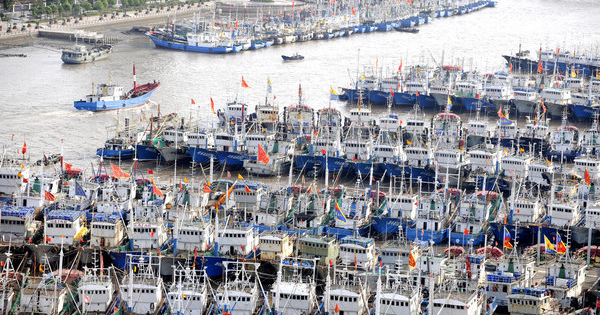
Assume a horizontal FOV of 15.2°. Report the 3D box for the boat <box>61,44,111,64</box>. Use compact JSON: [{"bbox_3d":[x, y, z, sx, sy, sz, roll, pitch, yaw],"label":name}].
[{"bbox_3d":[-67.880,-33.090,716.090,6.000,4.800,18.500,5,10,30],"label":"boat"}]

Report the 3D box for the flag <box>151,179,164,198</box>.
[{"bbox_3d":[-26.940,5.860,425.000,2.600,3.600,0.500,-2,9,-10],"label":"flag"}]

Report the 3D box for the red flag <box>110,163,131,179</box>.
[{"bbox_3d":[-34.170,2.470,428.000,3.700,3.000,0.500,-2,9,-10],"label":"red flag"}]

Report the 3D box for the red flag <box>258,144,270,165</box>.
[{"bbox_3d":[-6.790,-0.570,430.000,2.300,3.700,0.500,-2,9,-10],"label":"red flag"}]

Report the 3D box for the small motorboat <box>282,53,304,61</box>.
[{"bbox_3d":[-2.080,-32.420,720.960,6.500,2.000,2.000,-2,9,-15],"label":"small motorboat"}]

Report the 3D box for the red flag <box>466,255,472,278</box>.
[{"bbox_3d":[25.560,16.470,339.000,1.000,3.400,0.500,-2,9,-15],"label":"red flag"}]

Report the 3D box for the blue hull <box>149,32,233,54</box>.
[{"bbox_3d":[-36.710,-38.140,748.430,30.000,5.000,6.200,5,10,30],"label":"blue hull"}]

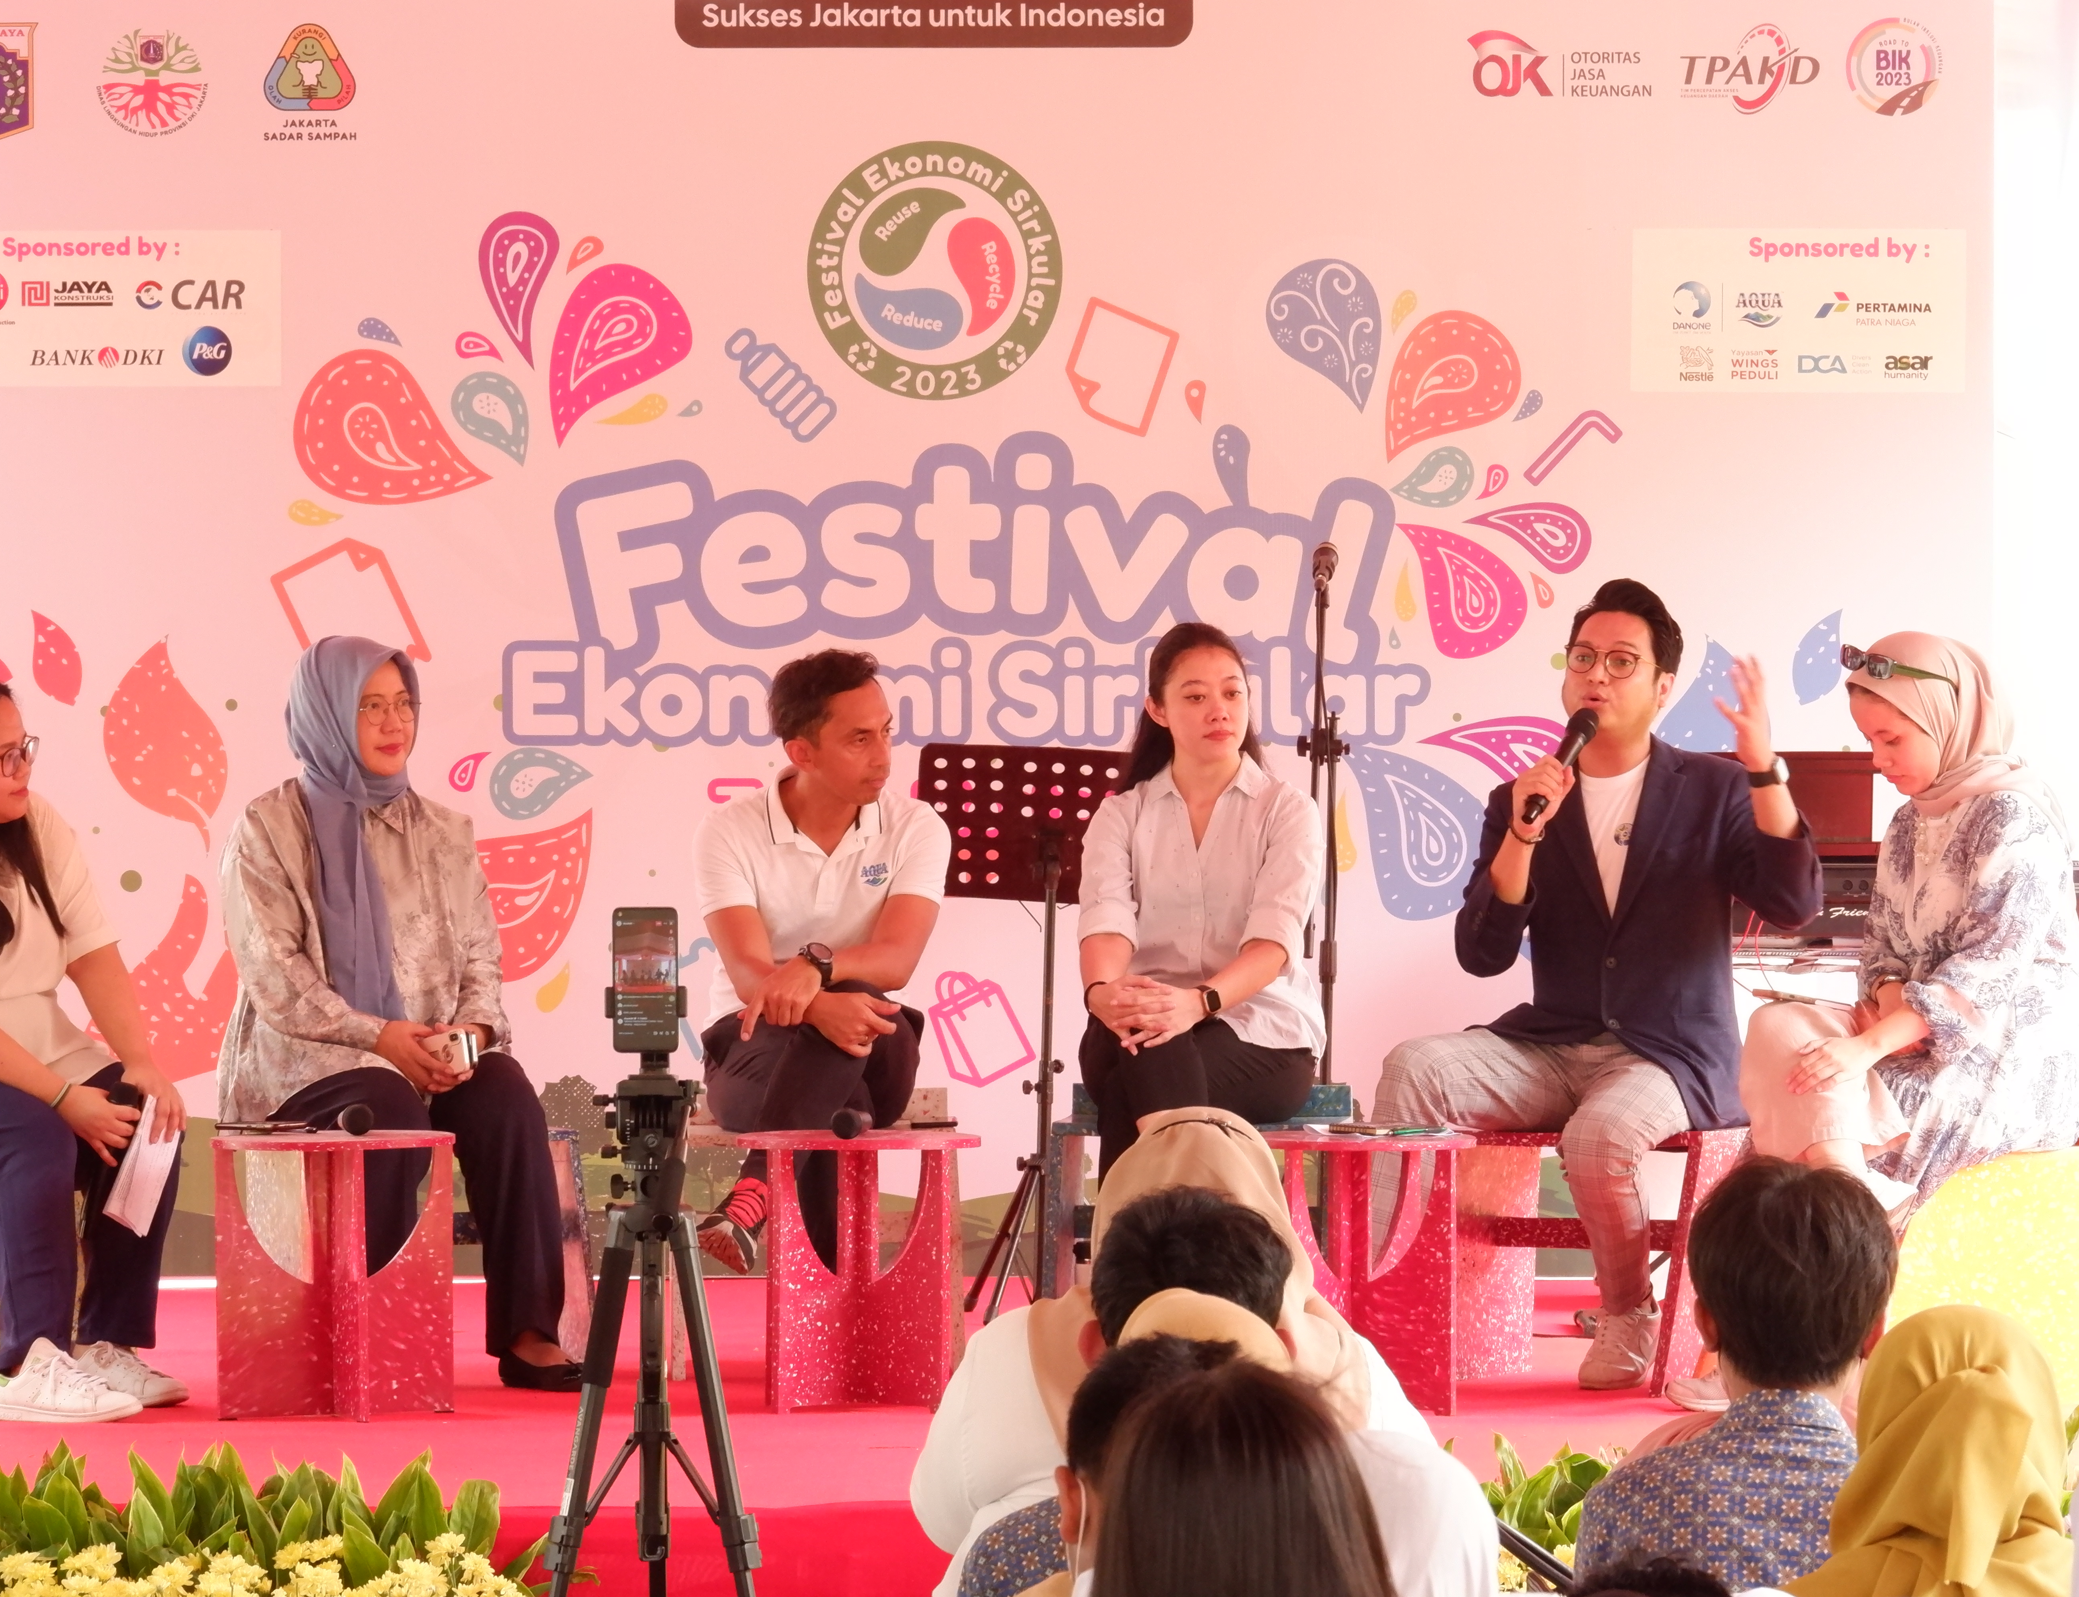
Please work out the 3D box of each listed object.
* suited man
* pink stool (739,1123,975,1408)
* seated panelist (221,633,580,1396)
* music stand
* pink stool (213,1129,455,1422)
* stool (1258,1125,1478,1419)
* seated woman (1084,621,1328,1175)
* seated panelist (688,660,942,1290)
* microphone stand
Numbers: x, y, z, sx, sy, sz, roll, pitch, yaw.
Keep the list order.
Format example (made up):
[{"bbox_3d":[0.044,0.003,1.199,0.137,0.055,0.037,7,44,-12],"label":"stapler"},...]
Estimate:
[{"bbox_3d":[0.953,0.311,18.150,0.640,1.370,0.680,0,1,18],"label":"suited man"},{"bbox_3d":[-0.296,0.780,17.620,0.400,0.450,0.400,0,1,0],"label":"pink stool"},{"bbox_3d":[-1.100,0.360,18.220,0.500,1.270,0.680,0,1,-28],"label":"seated panelist"},{"bbox_3d":[0.012,0.430,20.000,0.480,1.075,0.420,0,1,0],"label":"music stand"},{"bbox_3d":[-1.152,0.782,17.500,0.400,0.450,0.400,0,1,0],"label":"pink stool"},{"bbox_3d":[0.516,0.781,17.570,0.400,0.450,0.400,0,1,0],"label":"stool"},{"bbox_3d":[0.272,0.344,18.450,0.450,1.295,0.680,0,1,10],"label":"seated woman"},{"bbox_3d":[-0.373,0.368,18.350,0.470,1.250,0.680,0,1,-5],"label":"seated panelist"},{"bbox_3d":[0.513,0.272,19.400,0.480,1.410,0.480,0,1,0],"label":"microphone stand"}]

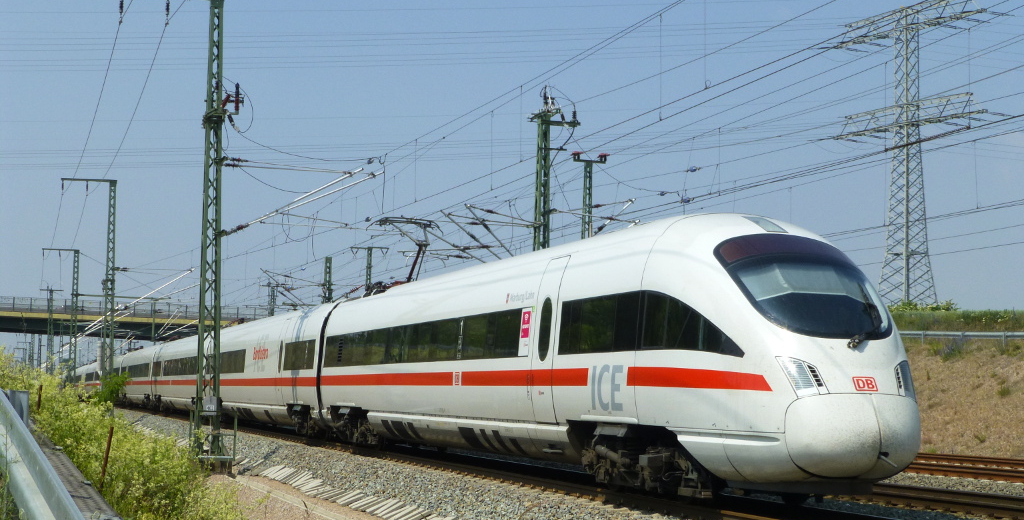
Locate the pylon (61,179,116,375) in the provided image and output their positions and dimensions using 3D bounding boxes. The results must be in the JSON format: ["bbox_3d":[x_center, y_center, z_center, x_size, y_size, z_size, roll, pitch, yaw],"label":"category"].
[{"bbox_3d":[-20.759,2.066,84.197,2.780,12.150,0.500,2,-4,-16],"label":"pylon"}]

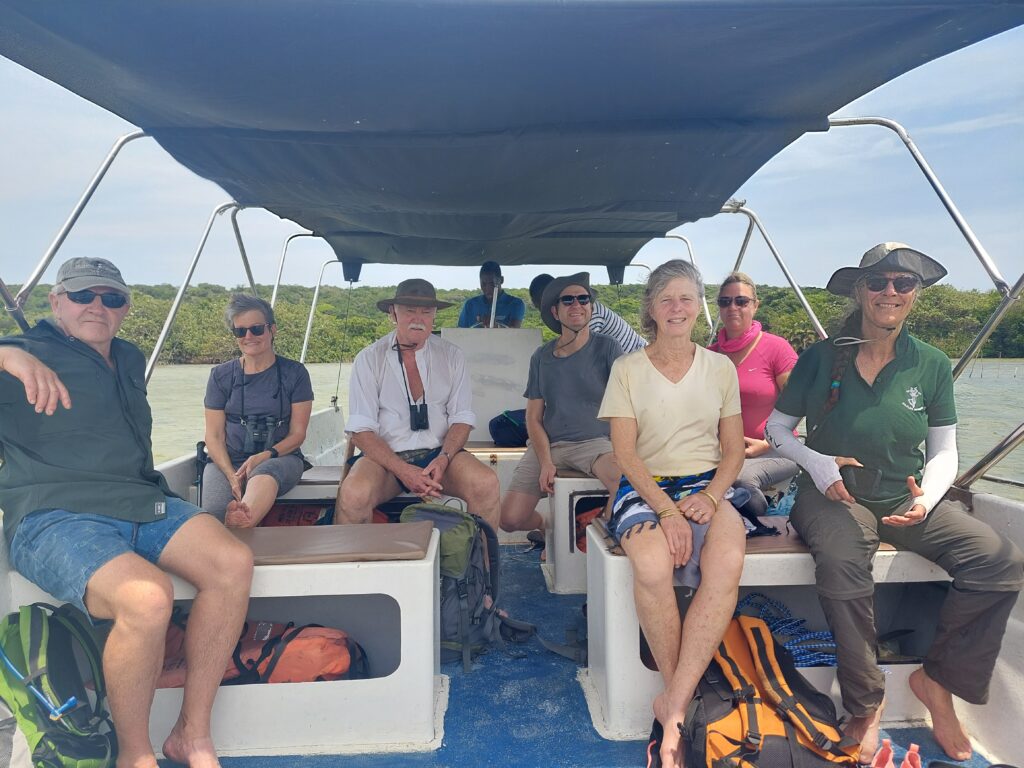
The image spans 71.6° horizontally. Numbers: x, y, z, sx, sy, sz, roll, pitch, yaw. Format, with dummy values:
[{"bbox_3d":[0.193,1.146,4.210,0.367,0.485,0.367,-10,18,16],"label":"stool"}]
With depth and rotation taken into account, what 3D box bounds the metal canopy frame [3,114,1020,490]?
[{"bbox_3d":[0.070,-0.334,3.300,2.620,1.150,4.100,-1,3,-3],"label":"metal canopy frame"}]

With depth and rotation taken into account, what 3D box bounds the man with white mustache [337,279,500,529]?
[{"bbox_3d":[-0.370,0.226,2.860,0.650,1.330,0.800,-1,3,-3],"label":"man with white mustache"}]

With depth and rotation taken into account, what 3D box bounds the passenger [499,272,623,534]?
[{"bbox_3d":[0.240,0.191,3.070,0.580,1.360,0.820,0,3,11],"label":"passenger"}]

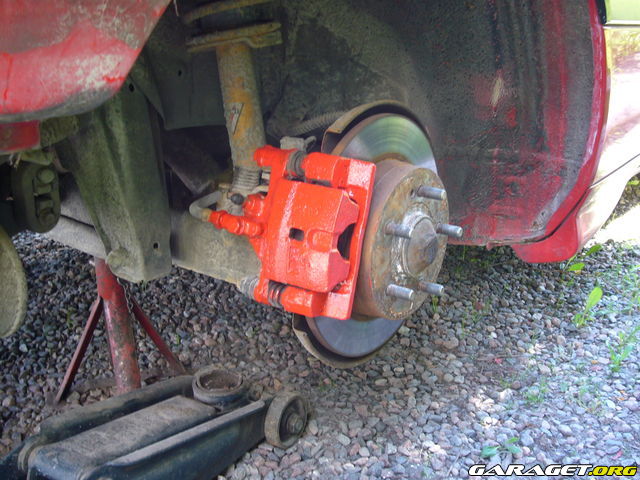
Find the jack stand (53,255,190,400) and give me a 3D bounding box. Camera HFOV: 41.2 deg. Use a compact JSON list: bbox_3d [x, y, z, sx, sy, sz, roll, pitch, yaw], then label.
[{"bbox_3d":[-0.307,0.136,1.298,0.220,0.310,0.190,-10,22,-18],"label":"jack stand"}]

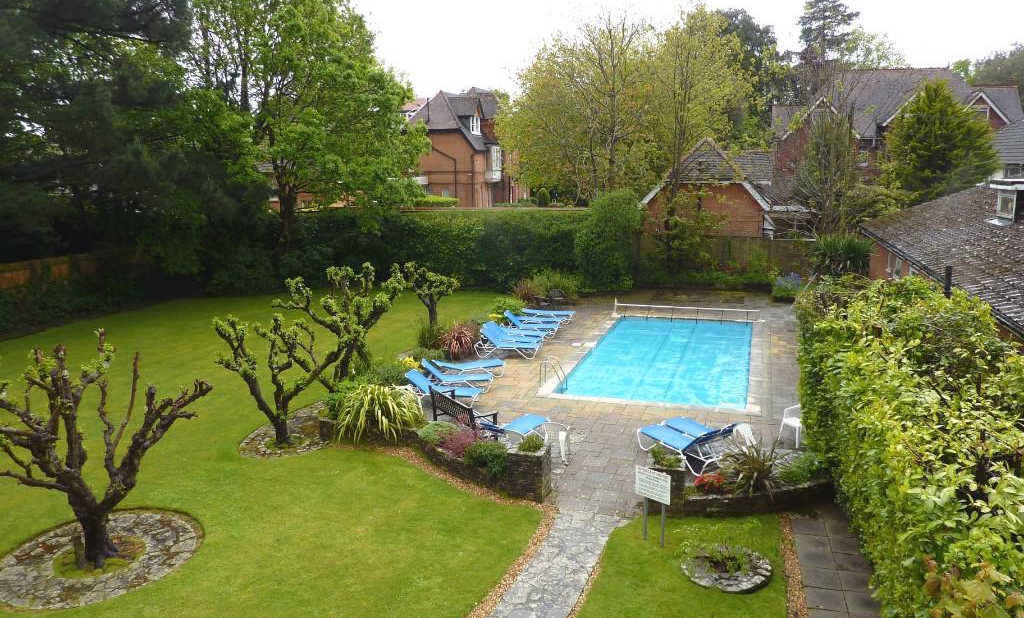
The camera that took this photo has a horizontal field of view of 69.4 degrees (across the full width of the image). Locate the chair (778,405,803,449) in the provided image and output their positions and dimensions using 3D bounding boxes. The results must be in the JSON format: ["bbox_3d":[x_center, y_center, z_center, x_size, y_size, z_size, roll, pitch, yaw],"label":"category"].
[{"bbox_3d":[5.647,2.241,14.587,0.560,0.830,0.560,-7,12,-29],"label":"chair"}]

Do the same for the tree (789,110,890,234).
[{"bbox_3d":[16.041,-6.277,36.010,4.900,6.861,4.300,4,12,23],"label":"tree"}]

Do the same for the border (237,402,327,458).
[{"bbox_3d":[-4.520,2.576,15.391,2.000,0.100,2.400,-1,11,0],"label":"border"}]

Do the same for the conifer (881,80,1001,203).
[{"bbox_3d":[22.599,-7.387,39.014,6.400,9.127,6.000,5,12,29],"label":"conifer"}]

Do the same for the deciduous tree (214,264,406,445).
[{"bbox_3d":[-4.278,0.831,15.707,3.850,3.607,3.200,-4,11,-15],"label":"deciduous tree"}]

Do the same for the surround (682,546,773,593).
[{"bbox_3d":[2.922,3.485,10.084,1.210,0.130,1.190,-1,11,0],"label":"surround"}]

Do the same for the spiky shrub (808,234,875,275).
[{"bbox_3d":[14.037,-2.195,31.601,2.700,2.055,2.400,4,12,24],"label":"spiky shrub"}]

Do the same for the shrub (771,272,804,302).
[{"bbox_3d":[11.282,-1.013,30.279,1.350,1.100,1.300,3,12,18],"label":"shrub"}]

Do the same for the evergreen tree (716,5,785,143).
[{"bbox_3d":[20.514,-15.726,62.204,7.500,18.000,7.000,-1,11,0],"label":"evergreen tree"}]

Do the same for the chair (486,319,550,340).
[{"bbox_3d":[0.276,0.592,23.891,1.800,0.680,0.680,2,11,13],"label":"chair"}]

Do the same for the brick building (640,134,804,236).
[{"bbox_3d":[11.440,-5.685,39.596,8.000,6.600,8.000,3,12,18],"label":"brick building"}]

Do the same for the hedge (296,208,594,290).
[{"bbox_3d":[-3.582,-2.719,33.797,14.400,3.560,1.700,3,12,18],"label":"hedge"}]

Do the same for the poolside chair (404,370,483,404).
[{"bbox_3d":[-1.671,1.896,17.570,1.880,0.780,0.630,2,12,14],"label":"poolside chair"}]

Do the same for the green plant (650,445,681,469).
[{"bbox_3d":[2.388,2.345,11.566,0.470,0.310,0.420,-1,11,0],"label":"green plant"}]

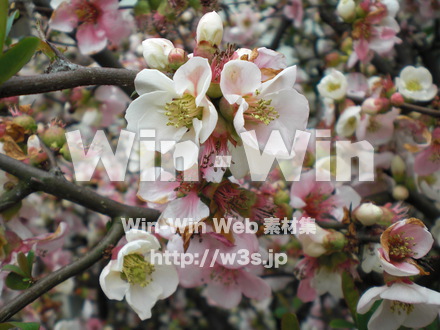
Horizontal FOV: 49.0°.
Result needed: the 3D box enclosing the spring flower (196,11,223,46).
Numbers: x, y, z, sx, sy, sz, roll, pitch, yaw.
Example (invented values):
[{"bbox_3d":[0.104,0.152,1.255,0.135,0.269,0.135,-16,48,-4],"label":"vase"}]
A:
[{"bbox_3d":[-0.005,-0.075,0.265,0.013,0.019,0.013,7,6,1],"label":"spring flower"}]

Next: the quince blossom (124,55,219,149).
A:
[{"bbox_3d":[-0.025,-0.033,0.250,0.044,0.046,0.023,5,14,27],"label":"quince blossom"}]

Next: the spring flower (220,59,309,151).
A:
[{"bbox_3d":[0.023,-0.032,0.250,0.042,0.046,0.023,-5,9,-27],"label":"spring flower"}]

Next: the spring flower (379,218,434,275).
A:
[{"bbox_3d":[0.112,0.050,0.290,0.031,0.032,0.022,-3,-23,-15],"label":"spring flower"}]

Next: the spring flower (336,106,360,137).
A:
[{"bbox_3d":[0.117,-0.040,0.440,0.024,0.028,0.019,6,-6,31],"label":"spring flower"}]

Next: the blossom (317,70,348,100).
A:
[{"bbox_3d":[0.084,-0.059,0.360,0.022,0.022,0.016,3,-14,13],"label":"blossom"}]

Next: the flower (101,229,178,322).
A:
[{"bbox_3d":[-0.043,0.057,0.255,0.041,0.040,0.022,-3,12,-17],"label":"flower"}]

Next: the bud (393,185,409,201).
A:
[{"bbox_3d":[0.142,0.022,0.380,0.013,0.013,0.013,3,15,11],"label":"bud"}]

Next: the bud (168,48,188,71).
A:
[{"bbox_3d":[-0.023,-0.059,0.268,0.010,0.012,0.010,-6,12,-1],"label":"bud"}]

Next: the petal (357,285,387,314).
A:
[{"bbox_3d":[0.088,0.078,0.280,0.020,0.007,0.016,-42,12,-15],"label":"petal"}]

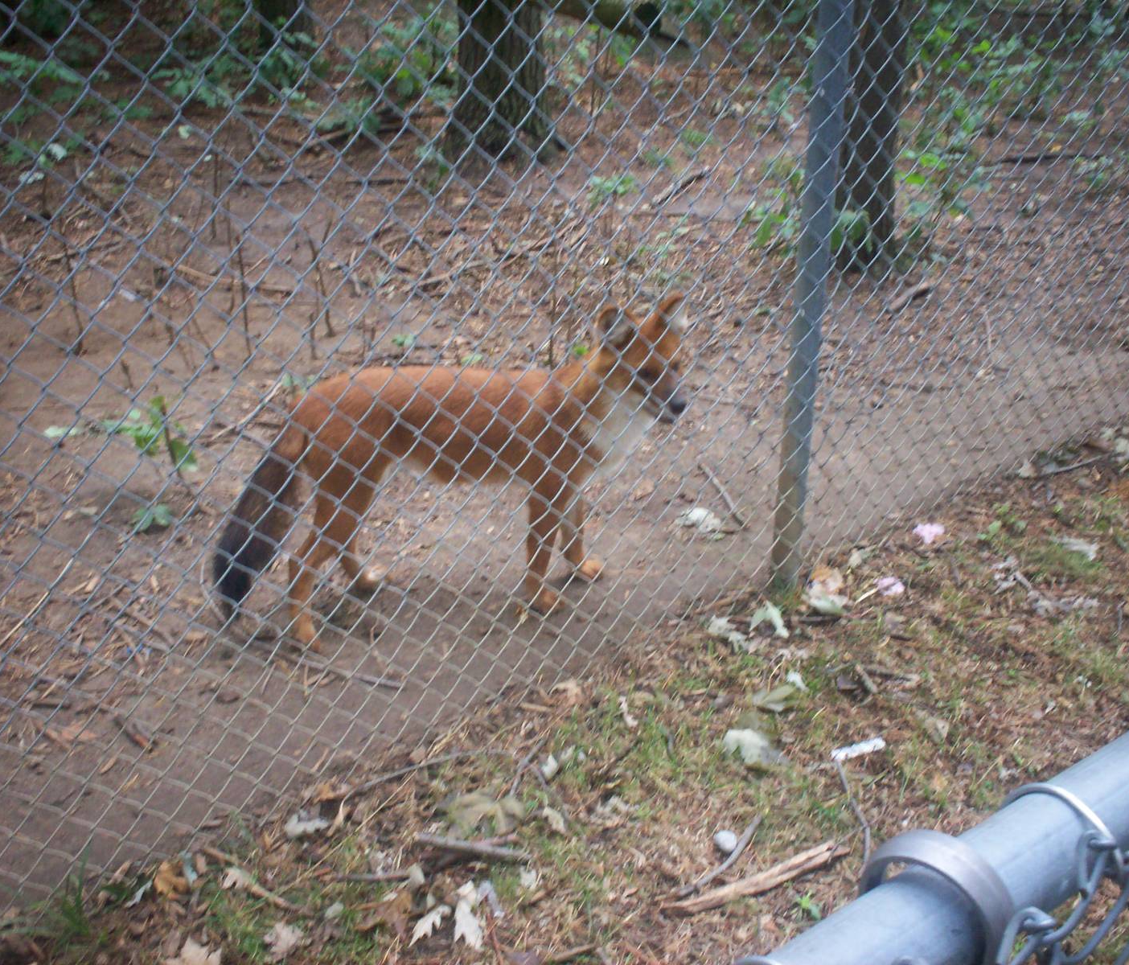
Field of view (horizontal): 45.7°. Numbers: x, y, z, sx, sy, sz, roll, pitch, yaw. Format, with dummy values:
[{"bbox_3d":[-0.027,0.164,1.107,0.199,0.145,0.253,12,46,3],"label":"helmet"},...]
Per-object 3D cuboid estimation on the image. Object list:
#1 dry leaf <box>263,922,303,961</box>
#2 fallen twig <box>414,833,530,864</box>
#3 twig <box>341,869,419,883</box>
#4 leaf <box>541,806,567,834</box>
[{"bbox_3d":[-0.409,0.657,1.923,0.053,0.018,0.062,12,28,21],"label":"dry leaf"},{"bbox_3d":[-0.144,0.569,2.075,0.184,0.018,0.018,8,27,15],"label":"fallen twig"},{"bbox_3d":[-0.283,0.603,2.045,0.116,0.012,0.016,-2,26,-5],"label":"twig"},{"bbox_3d":[-0.015,0.545,2.163,0.025,0.018,0.070,-14,30,-27],"label":"leaf"}]

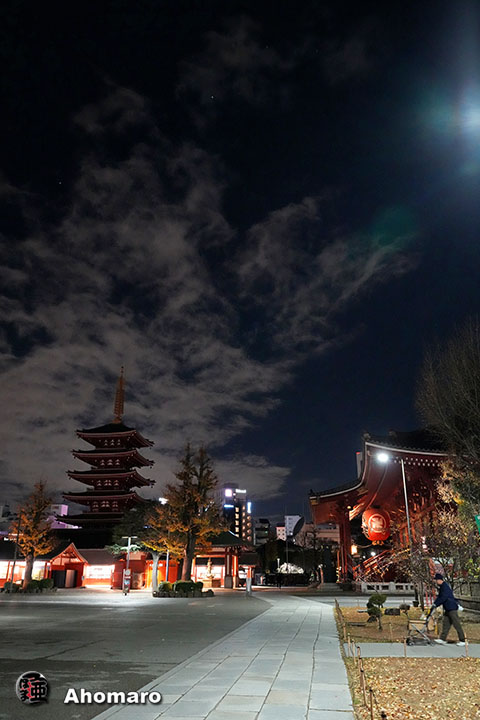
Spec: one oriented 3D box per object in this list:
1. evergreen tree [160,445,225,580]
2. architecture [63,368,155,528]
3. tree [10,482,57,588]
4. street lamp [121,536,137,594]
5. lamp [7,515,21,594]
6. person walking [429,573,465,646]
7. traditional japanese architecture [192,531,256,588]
[{"bbox_3d":[-3.741,12.086,41.811,5.400,11.200,5.400,1,-21,0],"label":"evergreen tree"},{"bbox_3d":[-31.657,24.001,135.916,19.000,47.250,19.000,-1,-21,4],"label":"architecture"},{"bbox_3d":[-16.037,13.691,42.077,4.000,8.150,4.000,7,-22,-17],"label":"tree"},{"bbox_3d":[-8.211,14.956,39.472,1.200,4.050,0.350,1,-21,0],"label":"street lamp"},{"bbox_3d":[-16.725,14.212,39.874,0.450,5.550,0.400,1,-21,0],"label":"lamp"},{"bbox_3d":[4.967,5.978,12.969,0.850,1.660,0.550,1,-21,0],"label":"person walking"},{"bbox_3d":[-2.129,21.648,59.143,6.700,6.110,7.300,-3,-22,10],"label":"traditional japanese architecture"}]

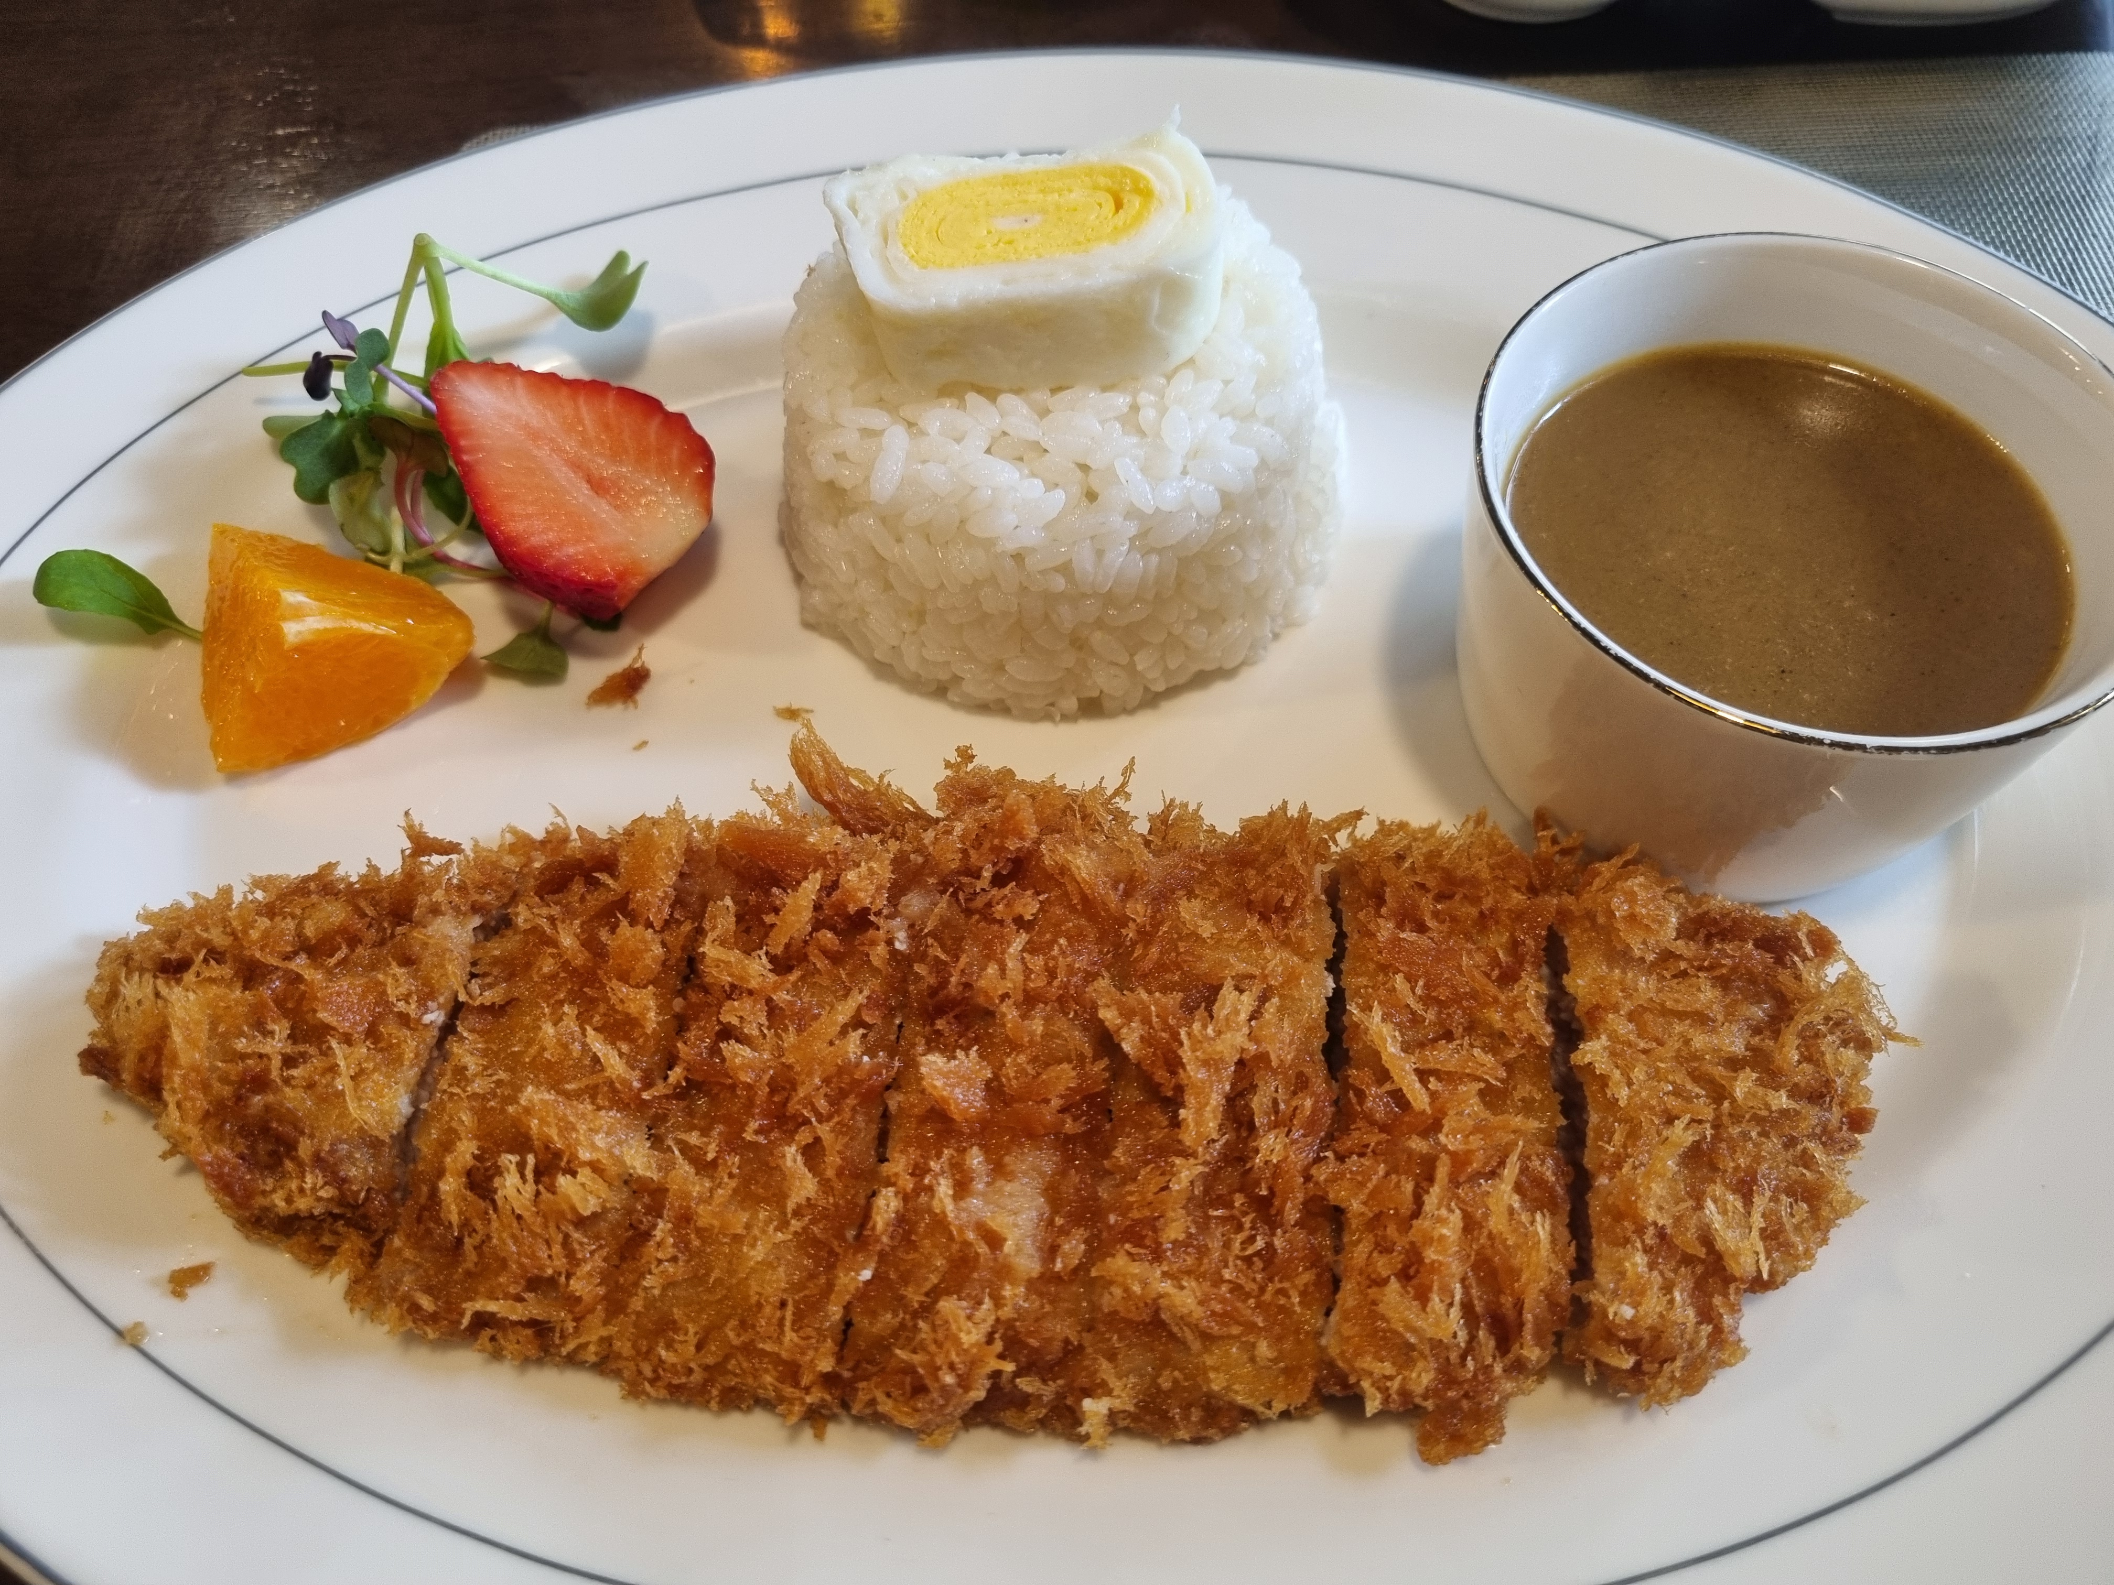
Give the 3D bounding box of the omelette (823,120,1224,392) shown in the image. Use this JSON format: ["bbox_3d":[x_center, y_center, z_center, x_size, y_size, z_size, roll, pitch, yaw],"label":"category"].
[{"bbox_3d":[-0.004,-0.070,0.213,0.050,0.018,0.030,-8,59,-2],"label":"omelette"}]

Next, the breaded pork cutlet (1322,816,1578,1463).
[{"bbox_3d":[0.046,0.037,0.186,0.028,0.016,0.076,5,60,6],"label":"breaded pork cutlet"}]

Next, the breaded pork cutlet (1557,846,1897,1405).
[{"bbox_3d":[0.077,0.039,0.185,0.036,0.015,0.063,6,60,6],"label":"breaded pork cutlet"}]

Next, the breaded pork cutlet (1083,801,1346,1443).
[{"bbox_3d":[0.020,0.036,0.188,0.025,0.017,0.078,4,60,5],"label":"breaded pork cutlet"}]

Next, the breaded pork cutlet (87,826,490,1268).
[{"bbox_3d":[-0.096,0.030,0.197,0.049,0.015,0.052,6,60,6],"label":"breaded pork cutlet"}]

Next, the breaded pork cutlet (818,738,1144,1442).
[{"bbox_3d":[-0.007,0.032,0.190,0.030,0.018,0.084,3,59,4],"label":"breaded pork cutlet"}]

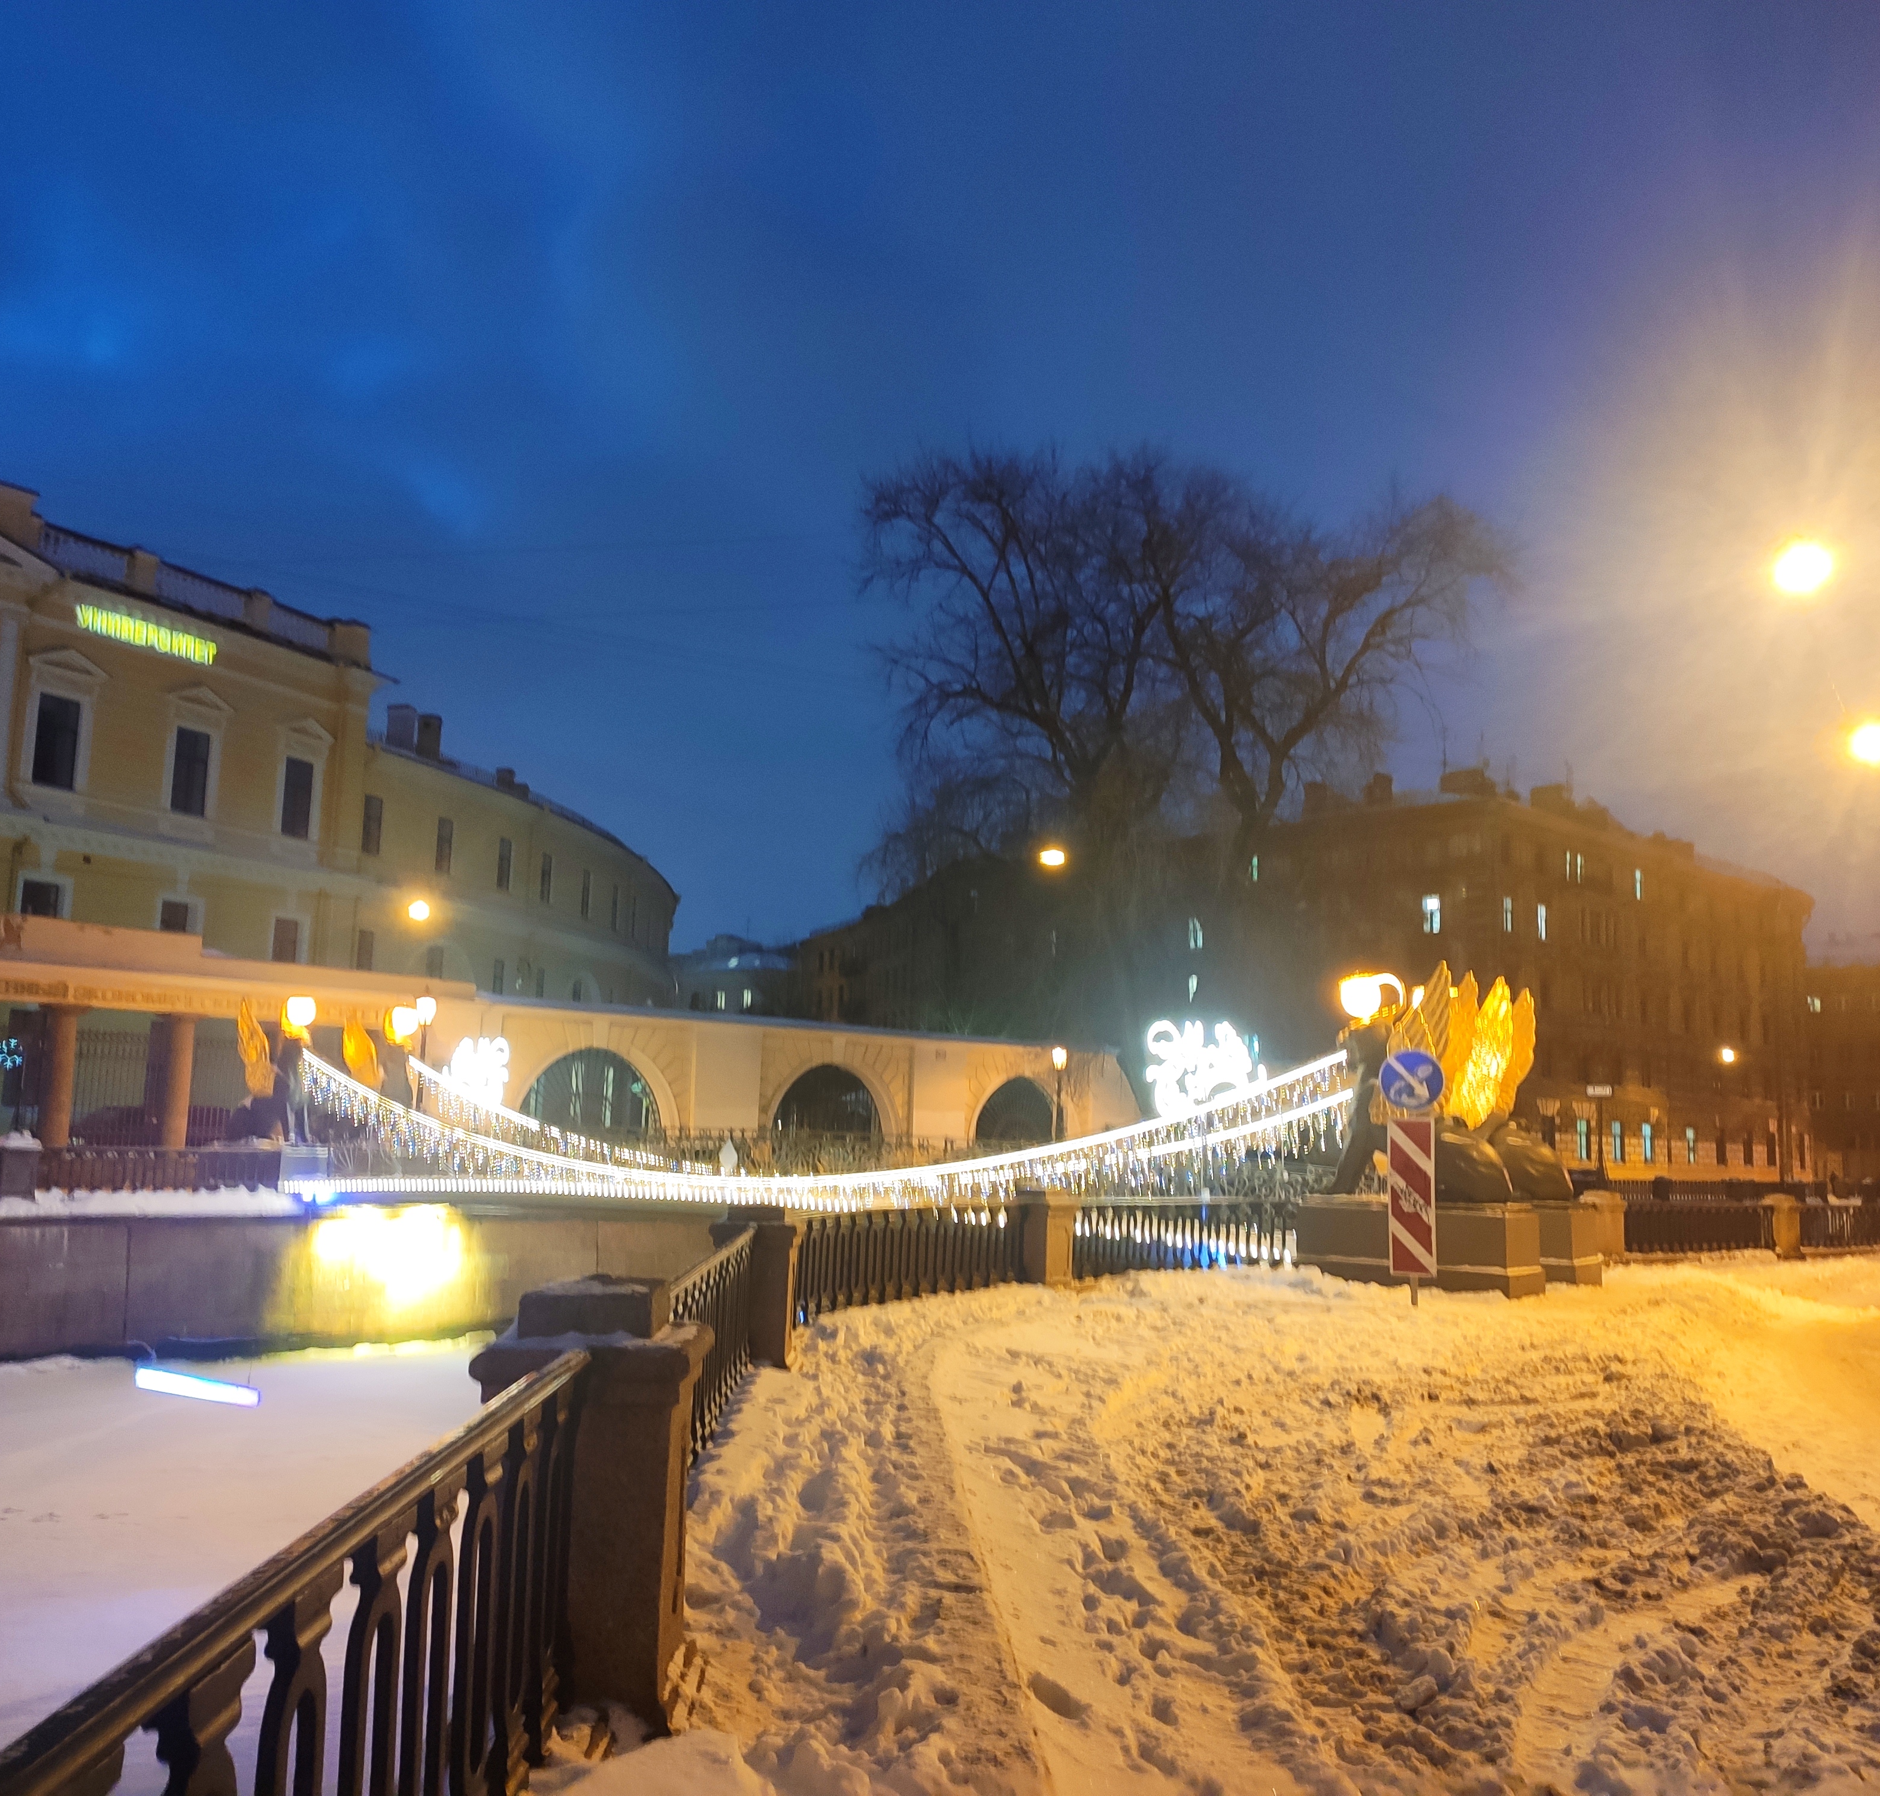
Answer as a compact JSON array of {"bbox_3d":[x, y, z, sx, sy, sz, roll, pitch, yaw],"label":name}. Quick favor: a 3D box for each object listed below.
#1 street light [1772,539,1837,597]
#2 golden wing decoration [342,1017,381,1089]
[{"bbox_3d":[10.572,-4.039,22.000,0.720,0.600,0.720,-2,-9,27],"label":"street light"},{"bbox_3d":[-12.021,3.190,37.400,0.800,1.620,0.340,-3,-9,34],"label":"golden wing decoration"}]

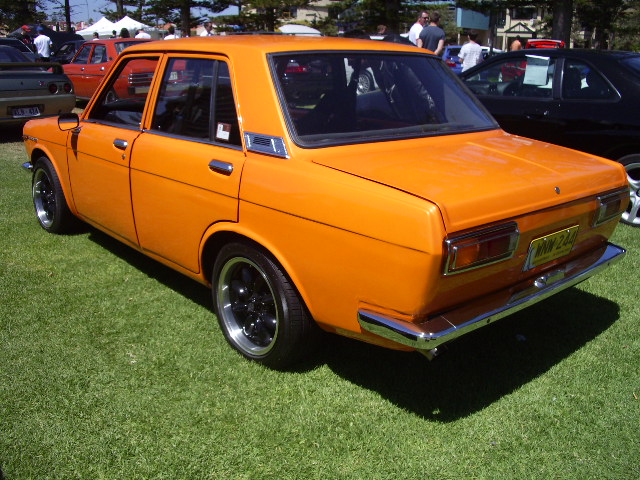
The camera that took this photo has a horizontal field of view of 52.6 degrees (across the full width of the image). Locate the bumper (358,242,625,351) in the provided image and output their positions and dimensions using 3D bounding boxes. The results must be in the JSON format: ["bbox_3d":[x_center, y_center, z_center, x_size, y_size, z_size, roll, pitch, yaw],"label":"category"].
[{"bbox_3d":[0.795,0.164,2.582,1.530,0.110,0.285,-13,22,-41],"label":"bumper"}]

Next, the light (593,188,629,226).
[{"bbox_3d":[1.278,-0.147,2.828,0.352,0.127,0.055,-13,22,-41],"label":"light"}]

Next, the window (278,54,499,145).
[{"bbox_3d":[0.335,-0.686,2.990,1.320,0.470,0.090,-13,-22,-41],"label":"window"}]

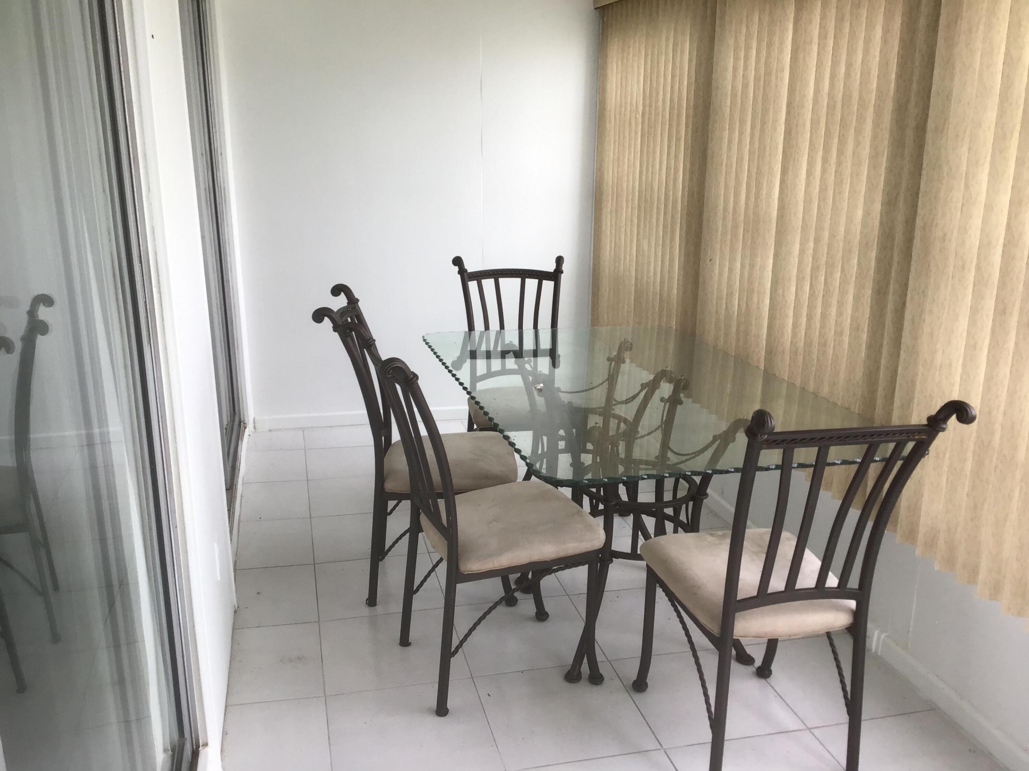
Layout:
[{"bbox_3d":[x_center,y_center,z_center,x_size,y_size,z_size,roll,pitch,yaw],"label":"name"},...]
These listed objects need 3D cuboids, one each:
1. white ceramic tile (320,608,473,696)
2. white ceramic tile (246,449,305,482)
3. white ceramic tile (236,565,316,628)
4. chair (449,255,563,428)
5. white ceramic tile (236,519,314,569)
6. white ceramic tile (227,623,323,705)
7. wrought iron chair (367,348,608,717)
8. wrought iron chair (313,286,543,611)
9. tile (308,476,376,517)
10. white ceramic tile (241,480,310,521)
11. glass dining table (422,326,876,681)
[{"bbox_3d":[-0.366,0.791,2.757,0.405,0.011,0.405,-3,16,-14],"label":"white ceramic tile"},{"bbox_3d":[-1.091,0.378,4.201,0.279,0.011,0.405,-3,16,-14],"label":"white ceramic tile"},{"bbox_3d":[-0.791,0.700,3.059,0.262,0.011,0.405,-3,16,-14],"label":"white ceramic tile"},{"bbox_3d":[0.016,0.010,3.728,0.475,0.989,0.636,-1,16,-9],"label":"chair"},{"bbox_3d":[-0.892,0.593,3.439,0.270,0.011,0.405,-3,16,-14],"label":"white ceramic tile"},{"bbox_3d":[-0.693,0.807,2.678,0.262,0.011,0.405,-3,16,-14],"label":"white ceramic tile"},{"bbox_3d":[-0.108,0.338,2.537,0.636,0.989,0.475,-5,17,-22],"label":"wrought iron chair"},{"bbox_3d":[-0.308,0.193,3.049,0.636,0.989,0.475,0,16,-3],"label":"wrought iron chair"},{"bbox_3d":[-0.659,0.469,3.901,0.405,0.011,0.405,-3,16,-14],"label":"tile"},{"bbox_3d":[-0.992,0.485,3.820,0.274,0.011,0.405,-3,16,-14],"label":"white ceramic tile"},{"bbox_3d":[0.340,0.346,2.991,1.024,0.747,1.595,-3,16,-16],"label":"glass dining table"}]

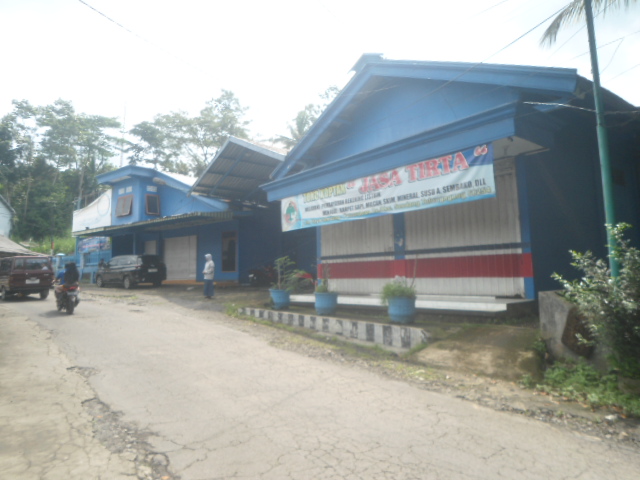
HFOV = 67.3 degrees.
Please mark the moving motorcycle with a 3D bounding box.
[{"bbox_3d":[-7.658,1.686,14.537,0.700,1.050,1.880,1,-5,-37],"label":"moving motorcycle"}]

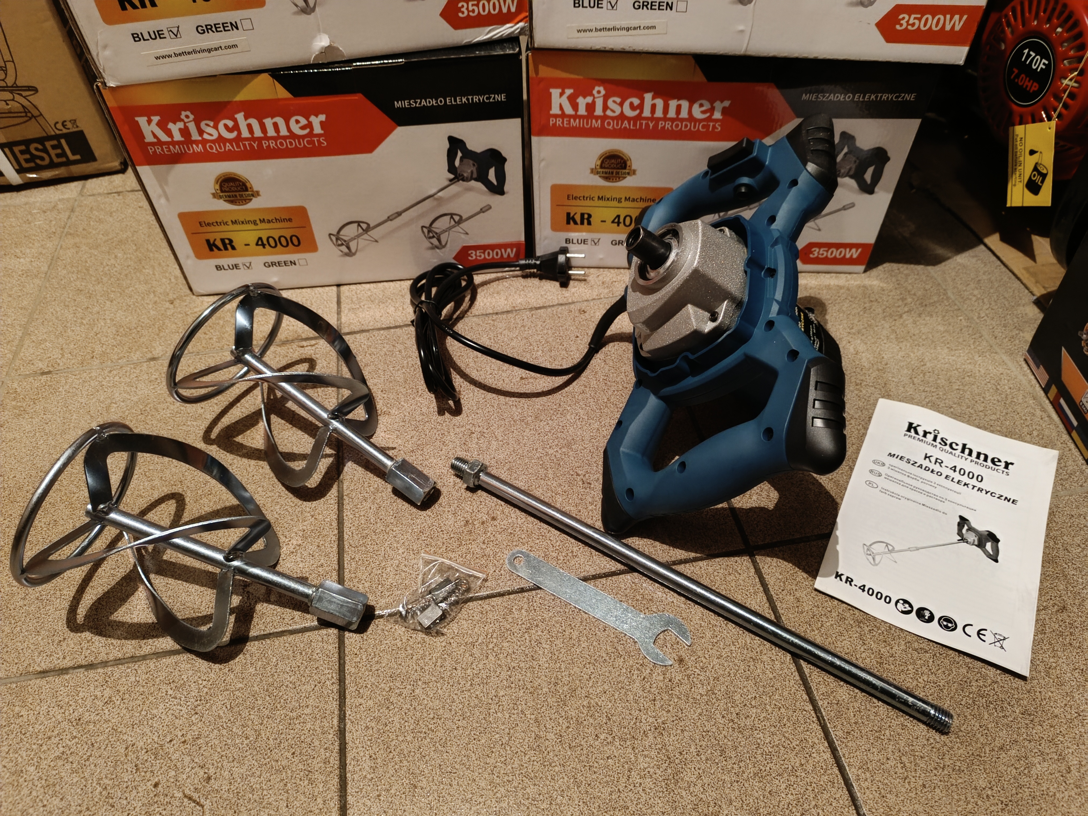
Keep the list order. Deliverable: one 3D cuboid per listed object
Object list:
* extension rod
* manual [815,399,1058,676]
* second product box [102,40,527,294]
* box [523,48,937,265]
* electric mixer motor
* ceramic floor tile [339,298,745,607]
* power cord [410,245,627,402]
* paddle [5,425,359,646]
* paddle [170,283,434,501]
[{"bbox_3d":[0.092,0.123,0.546,0.392,0.022,0.022,25,54,21],"label":"extension rod"},{"bbox_3d":[0.312,0.082,0.585,0.147,0.008,0.211,22,53,19],"label":"manual"},{"bbox_3d":[-0.202,-0.297,0.784,0.344,0.222,0.250,-4,49,-3],"label":"second product box"},{"bbox_3d":[0.167,-0.312,0.791,0.344,0.222,0.250,2,49,2],"label":"box"},{"bbox_3d":[0.136,-0.075,0.603,0.195,0.200,0.325,-21,47,42],"label":"electric mixer motor"},{"bbox_3d":[-0.022,0.020,0.656,0.300,0.010,0.300,-8,49,-6],"label":"ceramic floor tile"},{"bbox_3d":[-0.024,-0.091,0.708,0.200,0.060,0.170,-8,49,-6],"label":"power cord"},{"bbox_3d":[-0.222,0.105,0.518,0.213,0.120,0.120,23,51,-4],"label":"paddle"},{"bbox_3d":[-0.174,0.008,0.606,0.213,0.120,0.120,35,56,5],"label":"paddle"}]

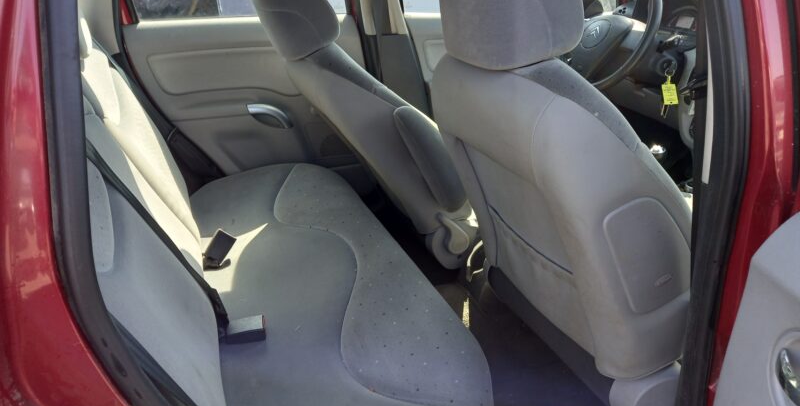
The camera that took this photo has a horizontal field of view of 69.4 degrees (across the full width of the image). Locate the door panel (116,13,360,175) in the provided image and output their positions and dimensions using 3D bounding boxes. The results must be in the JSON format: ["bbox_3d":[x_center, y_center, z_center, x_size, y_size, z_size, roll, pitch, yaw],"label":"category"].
[{"bbox_3d":[-0.471,-0.303,1.876,0.690,0.600,0.090,-10,22,-20],"label":"door panel"}]

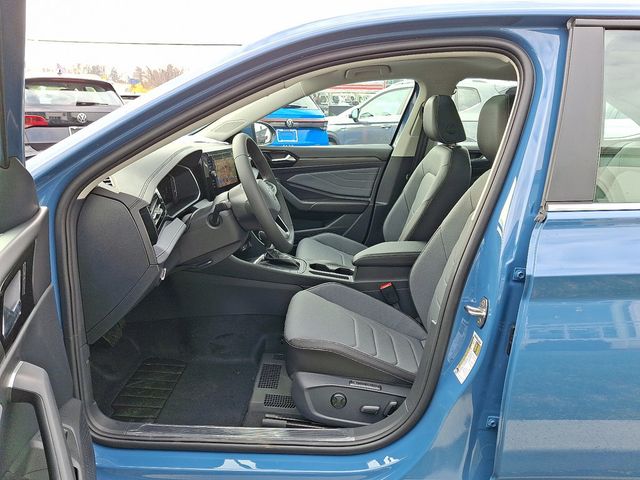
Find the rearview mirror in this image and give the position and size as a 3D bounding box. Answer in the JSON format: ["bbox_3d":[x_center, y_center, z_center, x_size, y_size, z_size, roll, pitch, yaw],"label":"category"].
[{"bbox_3d":[-0.314,-0.604,2.646,0.130,0.160,0.220,5,17,17],"label":"rearview mirror"}]

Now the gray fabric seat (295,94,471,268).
[{"bbox_3d":[0.284,-0.172,2.187,0.750,0.970,0.530,0,16,1],"label":"gray fabric seat"}]

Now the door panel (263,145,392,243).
[{"bbox_3d":[-0.061,-0.232,2.533,0.920,0.580,0.120,0,16,1],"label":"door panel"}]

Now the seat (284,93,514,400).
[{"bbox_3d":[0.276,0.033,1.486,0.750,0.970,0.530,0,16,1],"label":"seat"}]

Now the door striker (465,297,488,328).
[{"bbox_3d":[0.376,0.174,1.106,0.046,0.070,0.037,-4,17,-14],"label":"door striker"}]

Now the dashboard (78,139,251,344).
[{"bbox_3d":[-0.460,-0.163,1.818,0.480,0.480,1.420,0,16,1],"label":"dashboard"}]

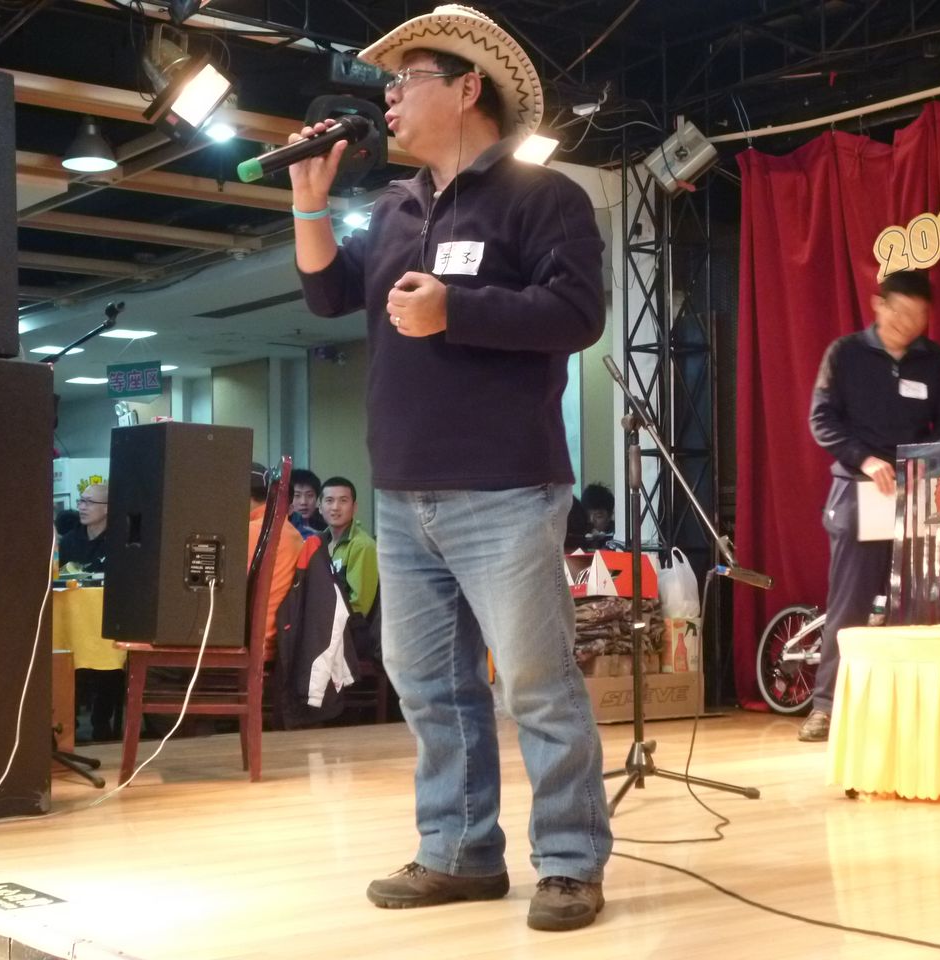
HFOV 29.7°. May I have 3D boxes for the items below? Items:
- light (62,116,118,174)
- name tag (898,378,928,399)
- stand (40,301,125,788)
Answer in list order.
[{"bbox_3d":[-1.715,-1.517,8.000,0.255,0.220,0.255,0,-2,0],"label":"light"},{"bbox_3d":[1.589,-0.324,6.360,0.100,0.062,0.008,8,7,5],"label":"name tag"},{"bbox_3d":[-1.365,0.188,5.617,0.580,1.504,0.520,0,-2,0],"label":"stand"}]

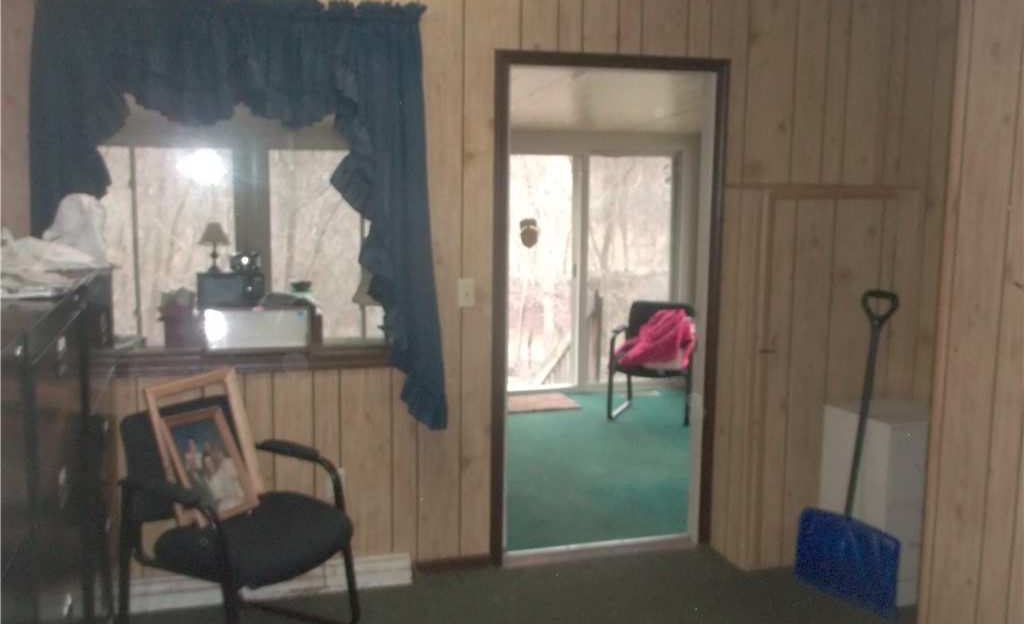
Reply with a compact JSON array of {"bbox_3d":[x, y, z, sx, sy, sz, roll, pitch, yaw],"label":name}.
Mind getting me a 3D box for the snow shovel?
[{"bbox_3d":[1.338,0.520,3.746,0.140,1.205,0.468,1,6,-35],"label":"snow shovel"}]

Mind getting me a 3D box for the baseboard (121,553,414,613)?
[{"bbox_3d":[-0.957,1.047,3.781,1.140,0.100,0.078,-2,8,-16],"label":"baseboard"}]

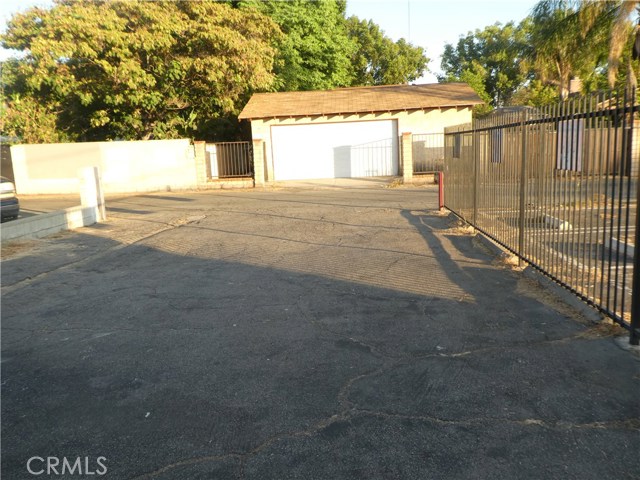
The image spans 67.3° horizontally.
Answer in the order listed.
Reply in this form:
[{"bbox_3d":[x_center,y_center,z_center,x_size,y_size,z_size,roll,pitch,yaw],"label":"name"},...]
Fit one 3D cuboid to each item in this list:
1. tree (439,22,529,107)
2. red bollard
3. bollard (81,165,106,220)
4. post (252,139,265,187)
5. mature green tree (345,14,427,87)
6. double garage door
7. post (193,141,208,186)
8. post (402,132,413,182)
[{"bbox_3d":[10.647,-9.032,30.995,6.200,9.369,6.200,-2,8,0],"label":"tree"},{"bbox_3d":[2.760,-1.104,10.900,0.090,0.872,0.090,-2,8,4],"label":"red bollard"},{"bbox_3d":[-5.140,-1.020,10.901,0.360,1.266,0.380,0,8,16],"label":"bollard"},{"bbox_3d":[-2.196,-2.754,17.251,0.300,1.710,0.300,-1,8,6],"label":"post"},{"bbox_3d":[4.204,-9.093,30.987,6.000,9.970,6.000,-2,8,0],"label":"mature green tree"},{"bbox_3d":[0.609,-3.469,18.650,4.880,2.130,0.100,-1,8,6],"label":"double garage door"},{"bbox_3d":[-4.290,-2.703,17.301,0.300,1.690,0.300,-1,8,6],"label":"post"},{"bbox_3d":[3.110,-2.898,16.951,0.300,1.750,0.300,-1,8,6],"label":"post"}]

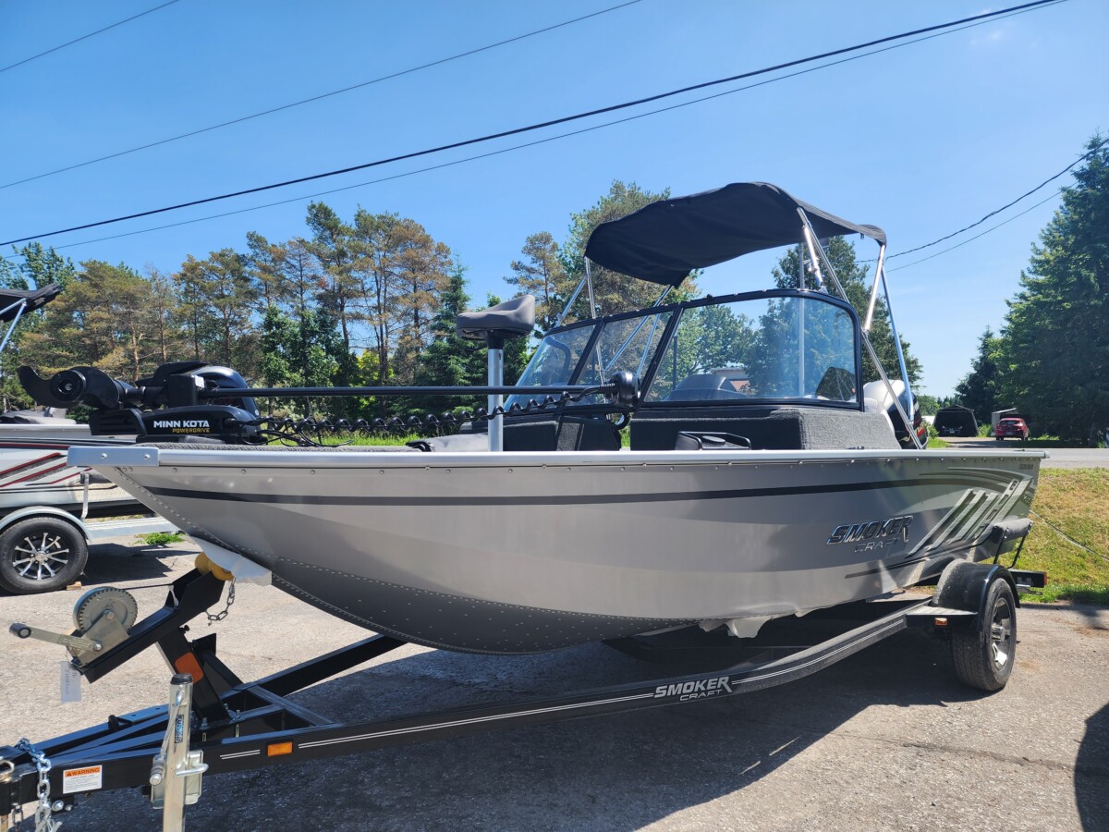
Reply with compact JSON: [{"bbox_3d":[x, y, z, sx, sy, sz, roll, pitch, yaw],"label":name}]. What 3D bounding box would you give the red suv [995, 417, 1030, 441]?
[{"bbox_3d":[35.000,1.010,56.300,1.840,1.660,4.500,0,0,38],"label":"red suv"}]

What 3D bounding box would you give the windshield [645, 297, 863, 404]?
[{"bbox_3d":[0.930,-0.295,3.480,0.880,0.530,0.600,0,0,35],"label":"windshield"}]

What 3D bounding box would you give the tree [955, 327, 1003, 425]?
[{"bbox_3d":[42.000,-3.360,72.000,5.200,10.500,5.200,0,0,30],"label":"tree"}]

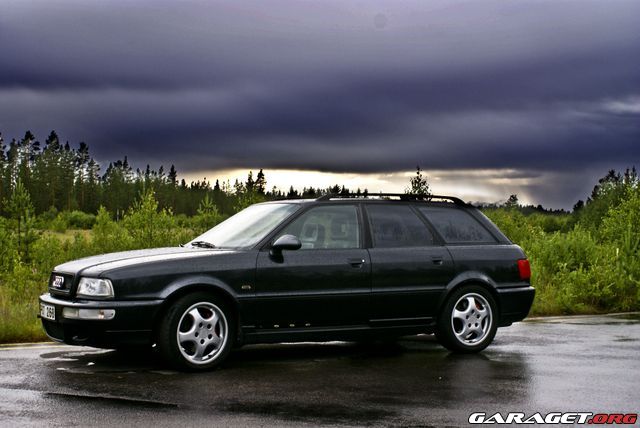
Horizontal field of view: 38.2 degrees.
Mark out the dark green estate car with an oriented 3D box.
[{"bbox_3d":[-0.167,0.538,8.368,4.500,1.400,1.740,1,-1,-30],"label":"dark green estate car"}]

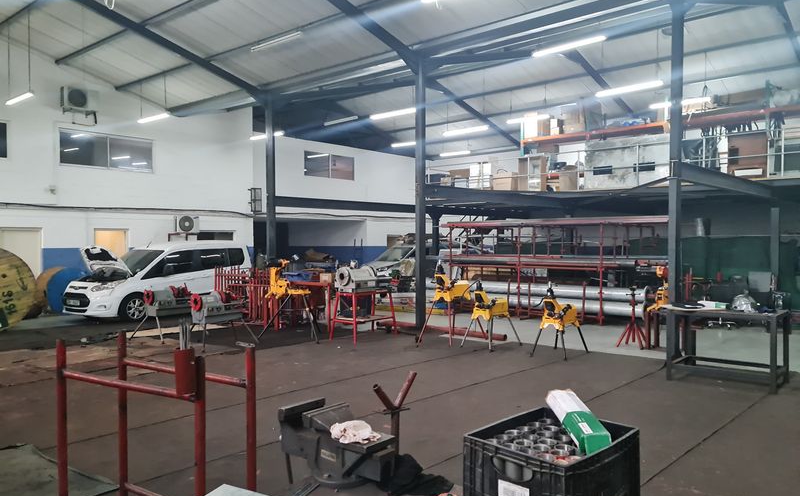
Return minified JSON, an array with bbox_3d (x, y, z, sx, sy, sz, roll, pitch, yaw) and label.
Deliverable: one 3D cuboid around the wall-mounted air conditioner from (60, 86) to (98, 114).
[{"bbox_3d":[-8.160,-3.755,15.846,0.290,0.540,0.800,0,1,41],"label":"wall-mounted air conditioner"}]

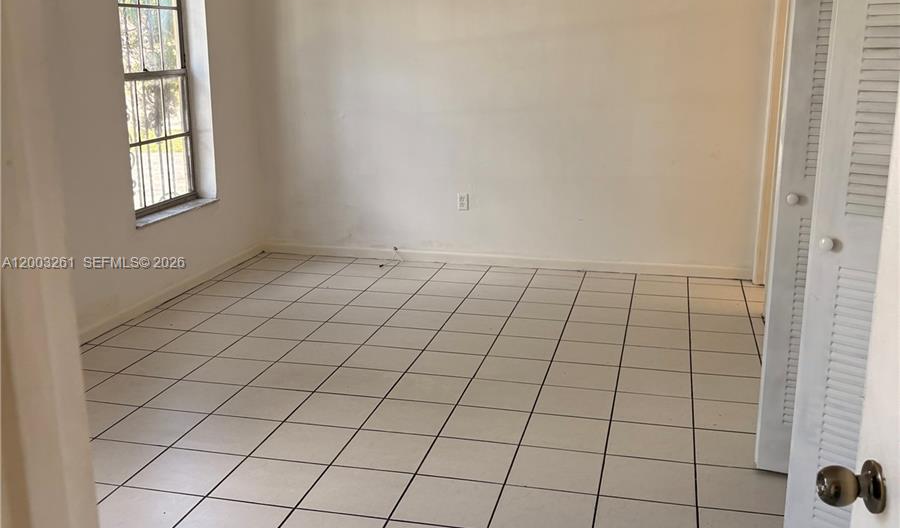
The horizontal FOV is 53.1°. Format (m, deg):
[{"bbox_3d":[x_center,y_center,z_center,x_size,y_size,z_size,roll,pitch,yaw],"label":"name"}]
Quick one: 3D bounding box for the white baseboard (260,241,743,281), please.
[{"bbox_3d":[0.302,-0.029,6.297,3.470,0.083,0.017,3,14,13],"label":"white baseboard"}]

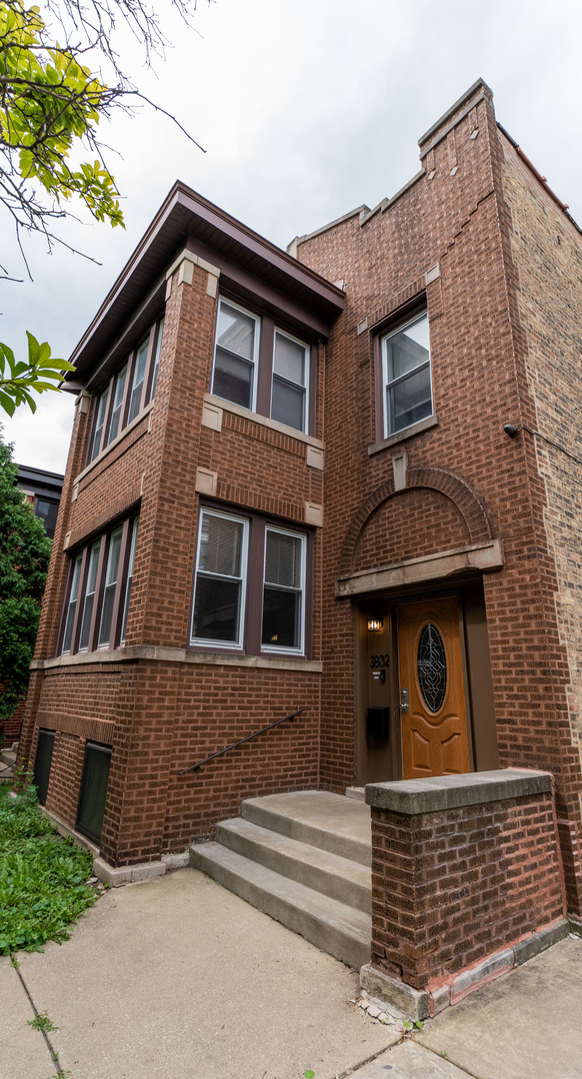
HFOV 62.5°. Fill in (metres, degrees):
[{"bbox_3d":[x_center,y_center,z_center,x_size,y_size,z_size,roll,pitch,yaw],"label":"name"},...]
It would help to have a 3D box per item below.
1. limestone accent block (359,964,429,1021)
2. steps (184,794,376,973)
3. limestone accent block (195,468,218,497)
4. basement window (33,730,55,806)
[{"bbox_3d":[0.592,2.575,2.765,0.112,0.127,0.416,14,-21,-36],"label":"limestone accent block"},{"bbox_3d":[0.433,2.838,4.304,1.702,0.497,2.378,15,-21,-37],"label":"steps"},{"bbox_3d":[-1.046,-0.682,5.690,0.327,0.308,0.109,15,-21,-37],"label":"limestone accent block"},{"bbox_3d":[-3.376,3.132,6.663,0.100,0.853,0.921,14,-21,-36],"label":"basement window"}]

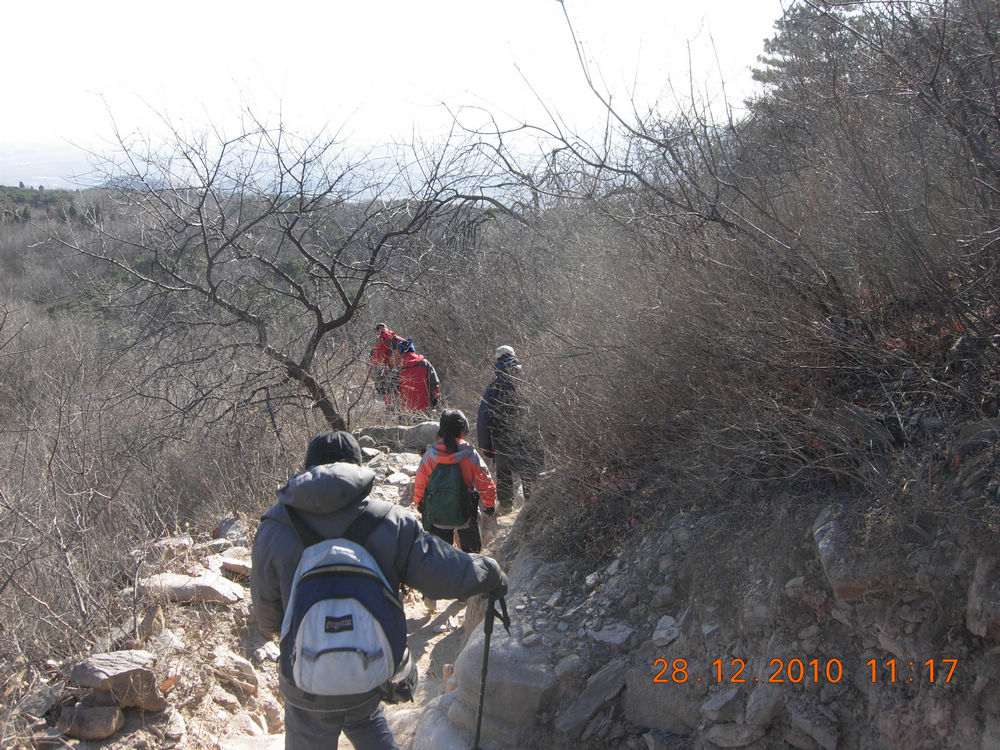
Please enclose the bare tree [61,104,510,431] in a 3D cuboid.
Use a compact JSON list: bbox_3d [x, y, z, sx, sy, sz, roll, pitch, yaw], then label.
[{"bbox_3d":[-2.290,-0.988,10.800,4.500,3.333,3.800,0,13,0],"label":"bare tree"}]

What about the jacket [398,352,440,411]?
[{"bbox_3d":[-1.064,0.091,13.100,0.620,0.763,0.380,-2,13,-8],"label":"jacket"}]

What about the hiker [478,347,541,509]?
[{"bbox_3d":[0.094,0.557,10.250,0.640,1.727,0.450,1,13,3],"label":"hiker"}]

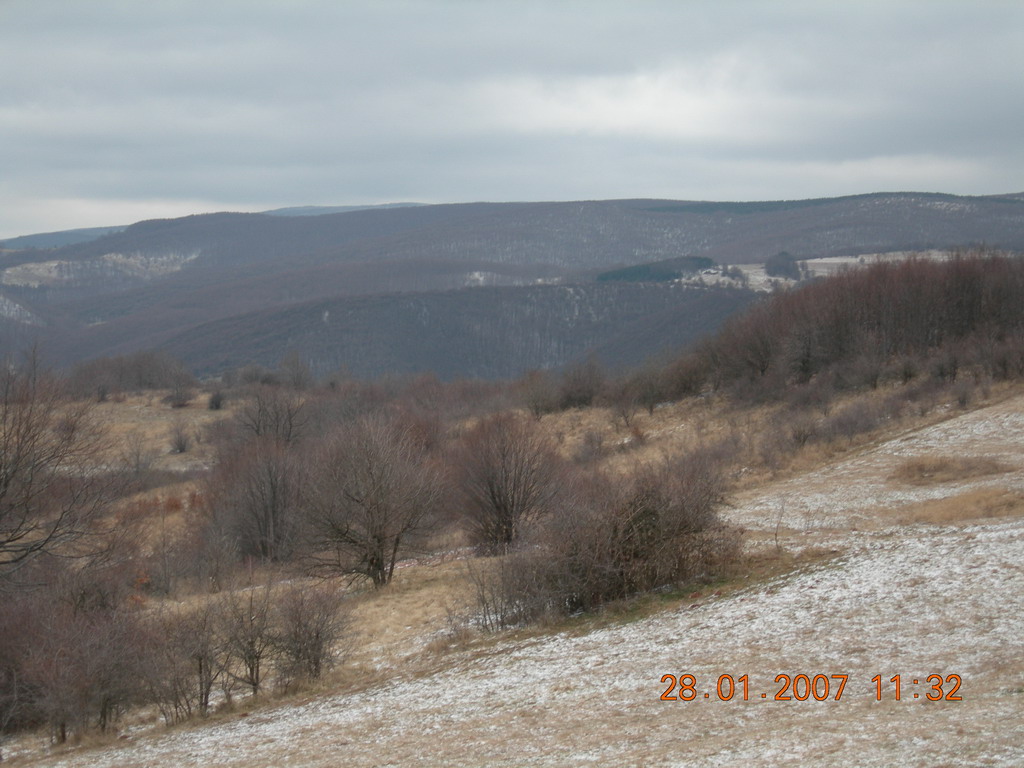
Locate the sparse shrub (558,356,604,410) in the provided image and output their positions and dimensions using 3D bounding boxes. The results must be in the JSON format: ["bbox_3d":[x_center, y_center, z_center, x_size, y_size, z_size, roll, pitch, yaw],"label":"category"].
[{"bbox_3d":[4.448,-0.032,195.000,2.944,3.456,2.797,0,3,0],"label":"sparse shrub"}]

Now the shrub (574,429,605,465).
[{"bbox_3d":[3.993,3.179,155.000,1.628,1.831,1.546,0,3,0],"label":"shrub"}]

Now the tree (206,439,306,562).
[{"bbox_3d":[-8.598,4.015,105.000,3.860,4.273,3.667,0,3,0],"label":"tree"}]

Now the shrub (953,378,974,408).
[{"bbox_3d":[26.673,0.561,180.000,1.300,1.772,1.235,0,3,0],"label":"shrub"}]

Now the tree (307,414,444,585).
[{"bbox_3d":[-4.000,3.365,88.000,3.986,4.968,3.786,0,3,0],"label":"tree"}]

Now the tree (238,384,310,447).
[{"bbox_3d":[-13.756,1.752,175.000,4.135,3.446,3.929,0,3,0],"label":"tree"}]

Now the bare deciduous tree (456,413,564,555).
[{"bbox_3d":[-0.049,3.266,100.000,3.545,4.660,3.367,0,3,0],"label":"bare deciduous tree"}]

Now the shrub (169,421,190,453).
[{"bbox_3d":[-19.643,3.161,180.000,1.300,2.009,1.235,0,3,0],"label":"shrub"}]

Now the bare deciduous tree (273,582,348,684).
[{"bbox_3d":[-5.026,6.223,76.000,1.896,2.544,1.801,0,3,0],"label":"bare deciduous tree"}]

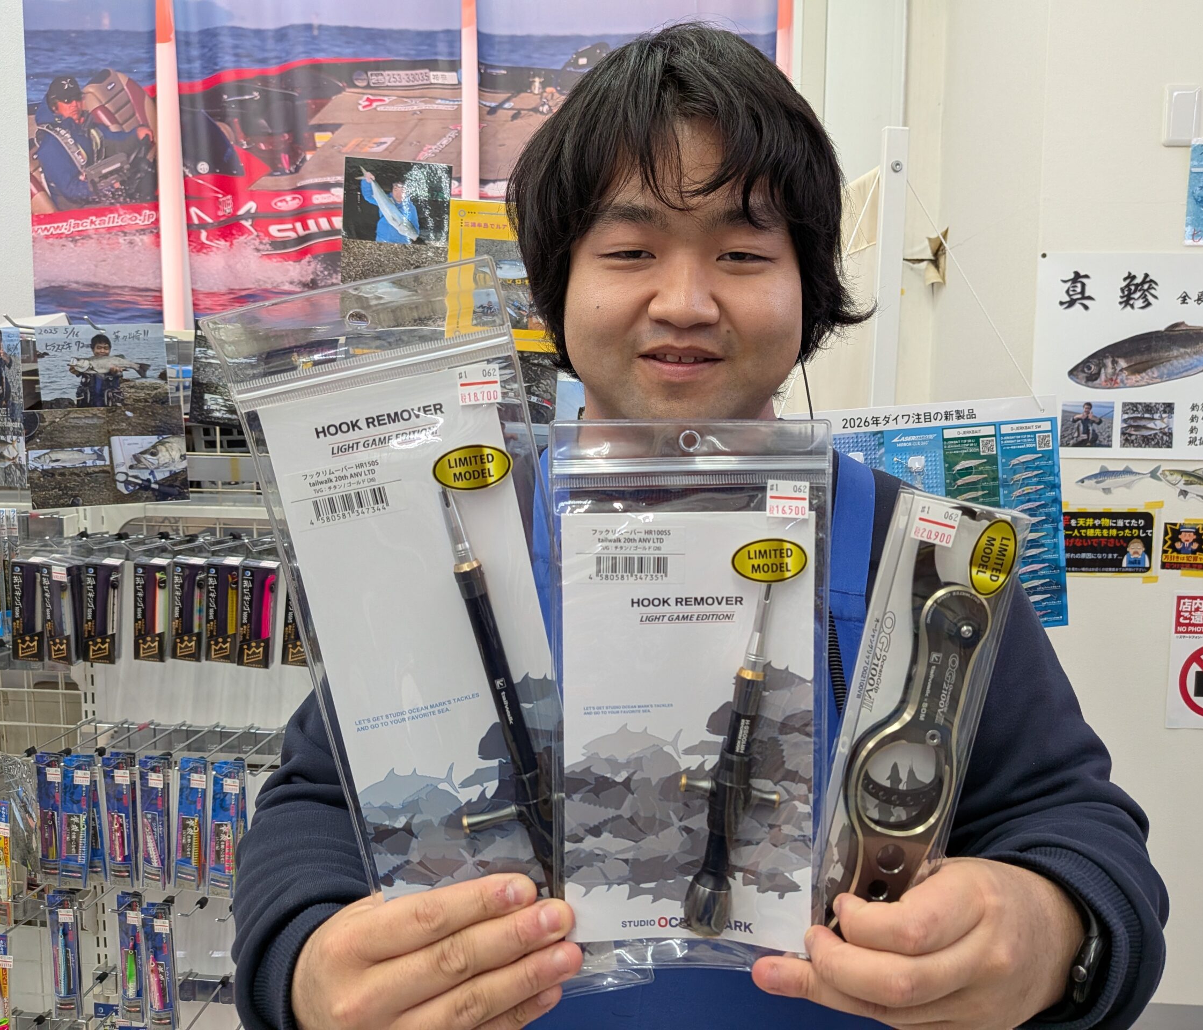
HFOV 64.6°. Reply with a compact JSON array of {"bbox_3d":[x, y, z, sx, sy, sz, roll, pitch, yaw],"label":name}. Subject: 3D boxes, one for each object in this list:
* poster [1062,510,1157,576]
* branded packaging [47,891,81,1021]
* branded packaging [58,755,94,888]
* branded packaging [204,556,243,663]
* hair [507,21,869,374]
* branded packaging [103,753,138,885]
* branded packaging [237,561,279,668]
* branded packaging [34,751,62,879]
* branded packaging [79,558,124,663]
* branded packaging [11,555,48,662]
[{"bbox_3d":[1.077,0.061,2.035,0.212,0.148,0.004,1,5,3],"label":"poster"},{"bbox_3d":[-0.665,0.545,1.178,0.033,0.156,0.021,1,6,5],"label":"branded packaging"},{"bbox_3d":[-0.625,0.366,1.135,0.034,0.158,0.013,4,6,2],"label":"branded packaging"},{"bbox_3d":[-0.444,0.112,1.120,0.038,0.121,0.025,4,10,1],"label":"branded packaging"},{"bbox_3d":[0.060,-0.221,0.665,0.245,0.245,0.225,1,6,5],"label":"hair"},{"bbox_3d":[-0.583,0.369,1.152,0.033,0.158,0.022,1,6,7],"label":"branded packaging"},{"bbox_3d":[-0.389,0.113,1.080,0.037,0.119,0.023,6,14,-7],"label":"branded packaging"},{"bbox_3d":[-0.661,0.363,1.150,0.034,0.158,0.013,2,6,3],"label":"branded packaging"},{"bbox_3d":[-0.593,0.114,1.130,0.038,0.121,0.025,4,10,1],"label":"branded packaging"},{"bbox_3d":[-0.656,0.110,1.100,0.037,0.119,0.023,4,12,-8],"label":"branded packaging"}]

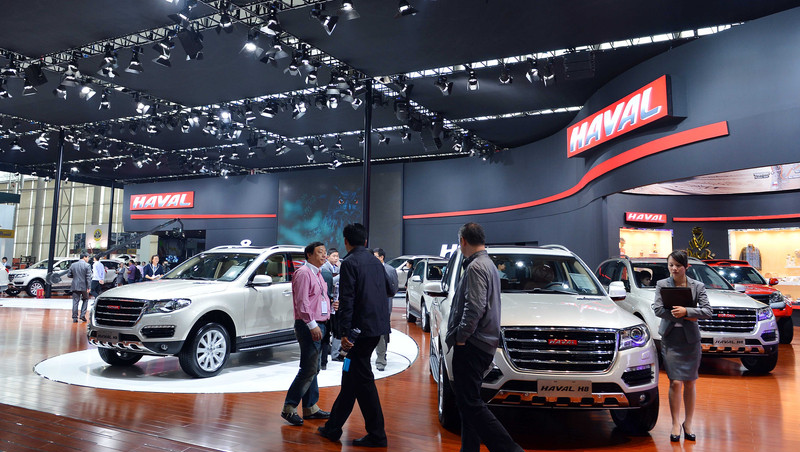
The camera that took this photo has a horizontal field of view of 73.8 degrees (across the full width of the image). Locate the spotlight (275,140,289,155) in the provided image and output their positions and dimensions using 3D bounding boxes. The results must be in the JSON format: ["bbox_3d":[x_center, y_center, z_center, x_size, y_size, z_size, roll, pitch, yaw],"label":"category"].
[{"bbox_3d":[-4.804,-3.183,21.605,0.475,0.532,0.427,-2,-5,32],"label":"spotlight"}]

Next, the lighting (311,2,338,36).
[{"bbox_3d":[-1.392,-3.827,9.828,0.468,0.540,0.378,-1,-5,21],"label":"lighting"}]

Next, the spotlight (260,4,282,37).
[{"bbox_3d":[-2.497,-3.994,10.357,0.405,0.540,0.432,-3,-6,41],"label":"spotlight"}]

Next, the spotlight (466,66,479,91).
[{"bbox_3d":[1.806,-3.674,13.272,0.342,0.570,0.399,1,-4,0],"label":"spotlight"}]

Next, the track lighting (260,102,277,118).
[{"bbox_3d":[-4.985,-4.391,20.190,0.500,0.550,0.500,4,-6,-30],"label":"track lighting"}]

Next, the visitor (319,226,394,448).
[{"bbox_3d":[-0.348,0.927,4.582,0.520,1.800,0.500,5,-6,-38],"label":"visitor"}]

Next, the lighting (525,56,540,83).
[{"bbox_3d":[3.771,-4.454,15.165,0.440,0.520,0.500,1,35,-8],"label":"lighting"}]

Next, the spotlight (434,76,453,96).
[{"bbox_3d":[1.325,-4.280,16.235,0.450,0.420,0.500,-4,-45,45],"label":"spotlight"}]

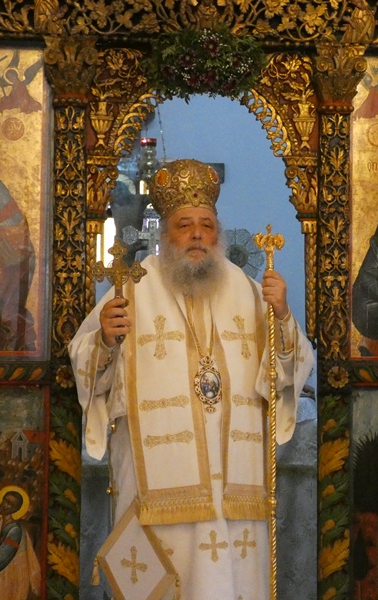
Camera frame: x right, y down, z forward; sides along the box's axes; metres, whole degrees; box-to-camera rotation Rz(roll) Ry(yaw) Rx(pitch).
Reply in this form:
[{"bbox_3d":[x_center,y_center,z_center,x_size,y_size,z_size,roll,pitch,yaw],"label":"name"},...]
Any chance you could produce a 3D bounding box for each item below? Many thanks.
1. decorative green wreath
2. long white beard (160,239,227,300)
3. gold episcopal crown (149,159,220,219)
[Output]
[{"bbox_3d":[0.051,-0.728,3.430,0.375,0.225,0.140,0,-6,-2],"label":"decorative green wreath"},{"bbox_3d":[0.013,-0.088,3.140,0.185,0.170,0.120,0,-8,-10],"label":"long white beard"},{"bbox_3d":[-0.013,-0.323,3.210,0.200,0.165,0.200,-1,-11,-11],"label":"gold episcopal crown"}]

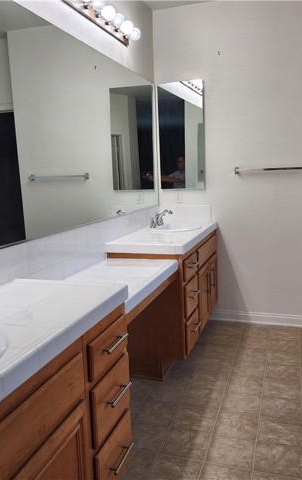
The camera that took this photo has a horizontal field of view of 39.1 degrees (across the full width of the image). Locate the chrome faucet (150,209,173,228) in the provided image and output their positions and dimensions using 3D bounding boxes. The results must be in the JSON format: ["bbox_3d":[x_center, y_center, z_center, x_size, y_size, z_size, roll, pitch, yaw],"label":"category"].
[{"bbox_3d":[0.104,-0.187,3.609,0.170,0.145,0.210,1,9,18],"label":"chrome faucet"}]

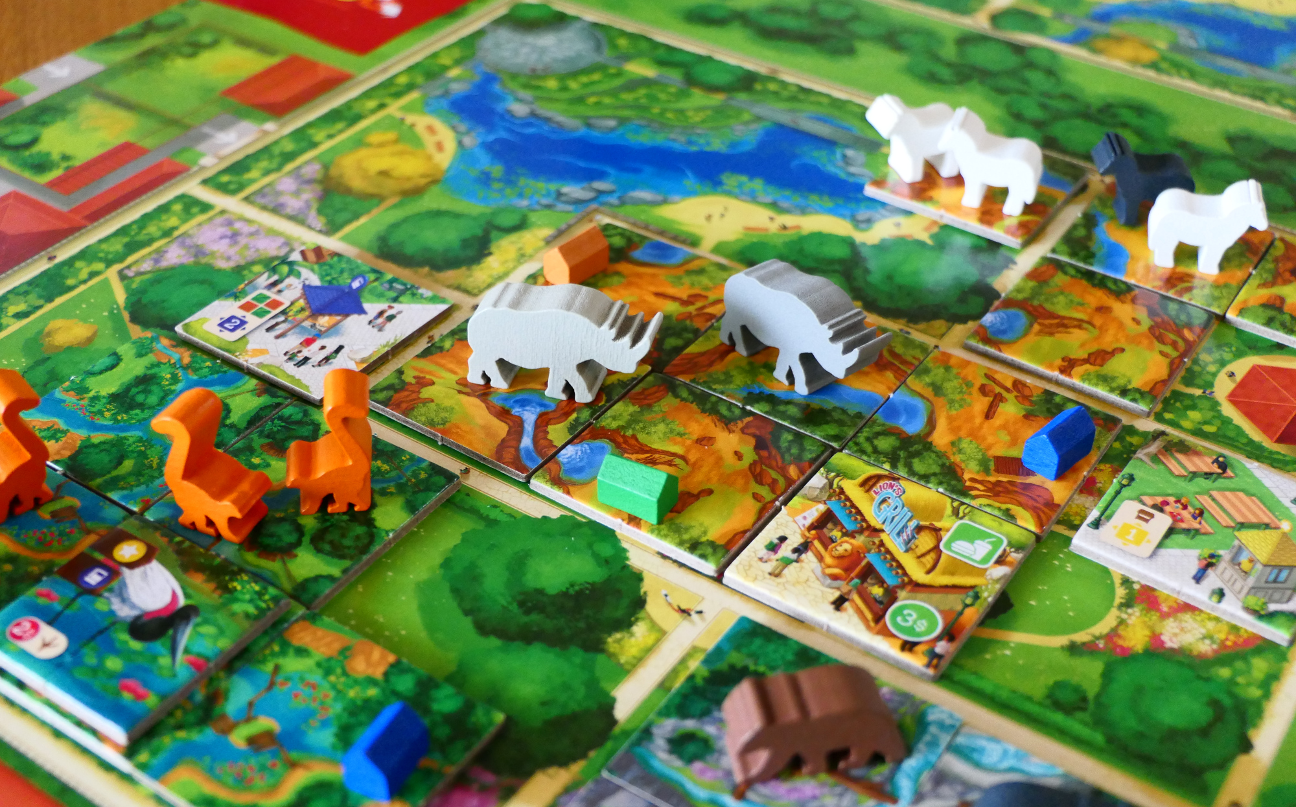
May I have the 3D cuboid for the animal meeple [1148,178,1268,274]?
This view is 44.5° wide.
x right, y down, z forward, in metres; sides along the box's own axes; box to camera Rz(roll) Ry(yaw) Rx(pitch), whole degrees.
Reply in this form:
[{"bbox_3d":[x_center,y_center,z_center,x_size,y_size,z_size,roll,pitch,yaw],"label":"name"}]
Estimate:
[{"bbox_3d":[0.122,-0.039,0.345,0.022,0.018,0.010,11,39,11],"label":"animal meeple"}]

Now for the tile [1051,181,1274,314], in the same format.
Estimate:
[{"bbox_3d":[0.124,-0.037,0.380,0.042,0.002,0.042,23,42,25],"label":"tile"}]

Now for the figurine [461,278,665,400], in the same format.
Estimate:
[{"bbox_3d":[-0.016,-0.012,0.303,0.037,0.021,0.009,11,39,11],"label":"figurine"}]

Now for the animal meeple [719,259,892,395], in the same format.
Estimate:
[{"bbox_3d":[0.030,-0.014,0.308,0.009,0.020,0.037,-26,46,-31],"label":"animal meeple"}]

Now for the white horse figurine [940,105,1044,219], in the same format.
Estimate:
[{"bbox_3d":[0.084,-0.060,0.390,0.024,0.020,0.011,15,39,17],"label":"white horse figurine"}]

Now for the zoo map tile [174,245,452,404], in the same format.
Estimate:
[{"bbox_3d":[-0.072,-0.018,0.344,0.042,0.002,0.042,23,42,26],"label":"zoo map tile"}]

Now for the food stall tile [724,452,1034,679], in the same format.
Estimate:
[{"bbox_3d":[0.041,0.027,0.274,0.040,0.002,0.040,23,43,26],"label":"food stall tile"}]

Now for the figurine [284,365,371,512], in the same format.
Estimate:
[{"bbox_3d":[-0.058,0.007,0.289,0.016,0.025,0.010,-3,37,-8],"label":"figurine"}]

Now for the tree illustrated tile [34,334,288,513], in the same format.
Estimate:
[{"bbox_3d":[-0.095,0.003,0.299,0.040,0.002,0.040,23,42,25],"label":"tree illustrated tile"}]

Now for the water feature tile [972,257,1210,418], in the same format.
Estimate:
[{"bbox_3d":[0.092,-0.015,0.329,0.040,0.002,0.040,23,43,25],"label":"water feature tile"}]

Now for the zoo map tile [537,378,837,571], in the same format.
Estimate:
[{"bbox_3d":[0.007,0.013,0.308,0.042,0.002,0.042,23,42,25],"label":"zoo map tile"}]

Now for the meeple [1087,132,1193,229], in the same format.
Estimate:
[{"bbox_3d":[0.120,-0.054,0.385,0.024,0.020,0.011,3,37,1],"label":"meeple"}]

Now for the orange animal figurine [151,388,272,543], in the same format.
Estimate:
[{"bbox_3d":[-0.077,0.011,0.283,0.016,0.025,0.010,15,39,16],"label":"orange animal figurine"}]

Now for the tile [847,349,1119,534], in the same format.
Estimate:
[{"bbox_3d":[0.064,0.007,0.300,0.040,0.002,0.040,24,43,26],"label":"tile"}]

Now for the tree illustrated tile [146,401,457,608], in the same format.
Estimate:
[{"bbox_3d":[-0.061,0.017,0.282,0.040,0.002,0.040,23,42,25],"label":"tree illustrated tile"}]

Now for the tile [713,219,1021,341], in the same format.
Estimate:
[{"bbox_3d":[0.054,-0.031,0.371,0.046,0.002,0.042,23,42,26],"label":"tile"}]

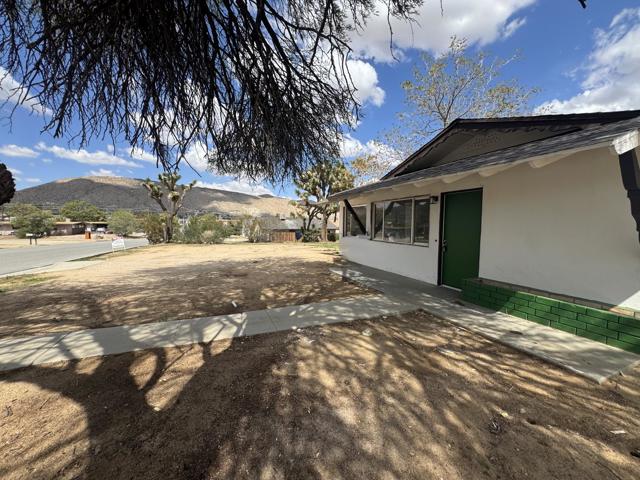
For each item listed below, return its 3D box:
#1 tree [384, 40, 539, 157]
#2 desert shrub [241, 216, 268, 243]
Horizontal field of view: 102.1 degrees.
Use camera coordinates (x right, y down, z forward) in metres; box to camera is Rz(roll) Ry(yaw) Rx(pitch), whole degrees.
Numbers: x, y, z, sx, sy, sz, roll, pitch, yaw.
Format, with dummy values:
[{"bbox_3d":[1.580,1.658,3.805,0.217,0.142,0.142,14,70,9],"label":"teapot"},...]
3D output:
[{"bbox_3d":[8.300,-5.500,15.200,9.000,12.200,8.600,0,3,0],"label":"tree"},{"bbox_3d":[-5.250,-0.850,20.800,2.200,2.050,2.100,0,3,0],"label":"desert shrub"}]

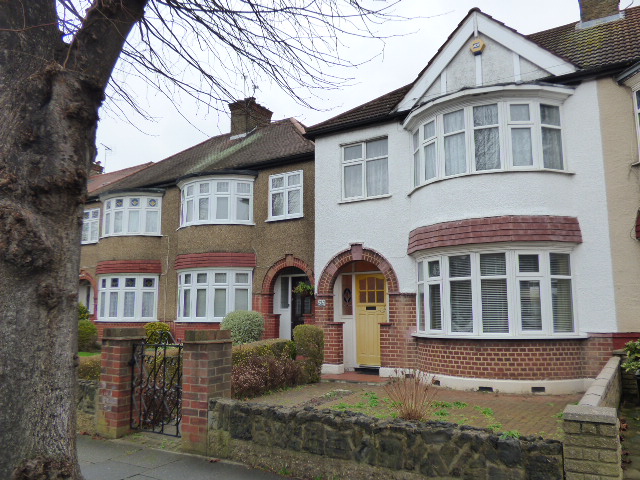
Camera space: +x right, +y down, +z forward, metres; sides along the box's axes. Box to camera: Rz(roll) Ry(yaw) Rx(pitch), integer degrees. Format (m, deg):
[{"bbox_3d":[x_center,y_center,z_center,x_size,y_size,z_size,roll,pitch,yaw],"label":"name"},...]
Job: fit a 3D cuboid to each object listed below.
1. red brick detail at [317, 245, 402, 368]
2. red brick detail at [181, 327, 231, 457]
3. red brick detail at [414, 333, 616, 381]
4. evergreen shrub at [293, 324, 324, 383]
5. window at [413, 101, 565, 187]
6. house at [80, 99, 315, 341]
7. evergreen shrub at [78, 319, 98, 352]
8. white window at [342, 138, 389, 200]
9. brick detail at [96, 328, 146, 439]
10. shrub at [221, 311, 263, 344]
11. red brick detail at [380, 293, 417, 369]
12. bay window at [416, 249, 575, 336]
[{"bbox_3d":[0.808,1.371,10.838,1.994,2.457,0.282,-5,-9,32],"label":"red brick detail"},{"bbox_3d":[-1.128,1.461,5.150,0.363,1.133,0.352,-5,-9,32],"label":"red brick detail"},{"bbox_3d":[3.070,1.994,8.748,3.313,0.634,0.896,-5,-9,32],"label":"red brick detail"},{"bbox_3d":[-0.237,2.330,10.674,0.624,1.168,0.624,-5,-9,32],"label":"evergreen shrub"},{"bbox_3d":[2.824,-1.699,9.335,2.850,1.289,0.876,-5,-9,32],"label":"window"},{"bbox_3d":[-2.806,-0.884,19.332,11.379,9.315,8.459,-5,-9,32],"label":"house"},{"bbox_3d":[-6.930,2.786,15.105,0.987,0.957,0.987,-5,-9,32],"label":"evergreen shrub"},{"bbox_3d":[0.979,-1.481,11.024,1.098,1.249,0.121,-5,-9,32],"label":"white window"},{"bbox_3d":[-2.244,1.573,5.826,0.363,1.168,0.352,-5,-9,32],"label":"brick detail"},{"bbox_3d":[-1.884,2.237,12.588,1.077,1.088,1.077,-1,-7,0],"label":"shrub"},{"bbox_3d":[1.609,1.799,10.294,0.836,1.450,0.282,-5,-9,32],"label":"red brick detail"},{"bbox_3d":[2.857,0.948,8.999,2.850,1.470,0.856,-5,-9,32],"label":"bay window"}]

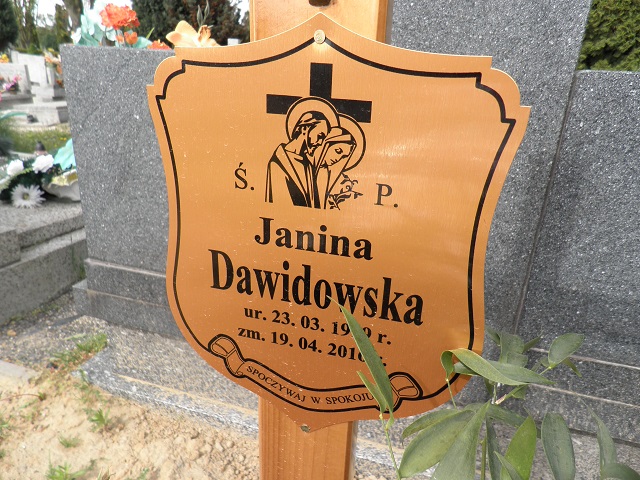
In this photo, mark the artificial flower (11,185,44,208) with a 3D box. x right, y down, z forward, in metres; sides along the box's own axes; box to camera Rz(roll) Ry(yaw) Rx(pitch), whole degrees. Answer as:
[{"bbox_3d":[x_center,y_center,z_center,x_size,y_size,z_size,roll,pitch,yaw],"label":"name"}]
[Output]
[{"bbox_3d":[-1.020,-0.152,1.550,0.117,0.085,0.060,-9,22,-32],"label":"artificial flower"}]

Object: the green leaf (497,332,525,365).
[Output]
[{"bbox_3d":[0.181,0.103,0.420,0.023,0.030,0.012,12,20,25],"label":"green leaf"}]

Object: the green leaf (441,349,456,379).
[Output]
[{"bbox_3d":[0.085,0.083,0.295,0.011,0.019,0.010,10,19,18],"label":"green leaf"}]

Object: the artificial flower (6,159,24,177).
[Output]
[{"bbox_3d":[-1.112,-0.265,1.620,0.066,0.066,0.060,-9,22,-33],"label":"artificial flower"}]

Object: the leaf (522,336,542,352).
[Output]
[{"bbox_3d":[0.206,0.101,0.430,0.020,0.015,0.012,13,21,27],"label":"leaf"}]

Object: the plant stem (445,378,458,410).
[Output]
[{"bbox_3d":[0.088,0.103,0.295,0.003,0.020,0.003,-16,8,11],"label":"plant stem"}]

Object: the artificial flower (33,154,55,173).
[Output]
[{"bbox_3d":[-1.010,-0.279,1.620,0.080,0.066,0.070,-8,21,-31],"label":"artificial flower"}]

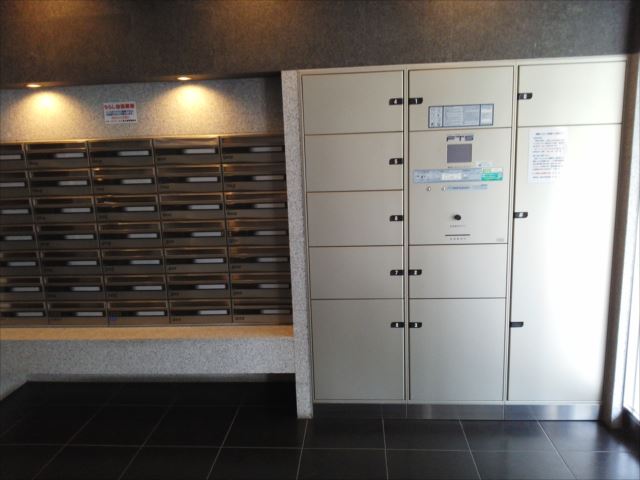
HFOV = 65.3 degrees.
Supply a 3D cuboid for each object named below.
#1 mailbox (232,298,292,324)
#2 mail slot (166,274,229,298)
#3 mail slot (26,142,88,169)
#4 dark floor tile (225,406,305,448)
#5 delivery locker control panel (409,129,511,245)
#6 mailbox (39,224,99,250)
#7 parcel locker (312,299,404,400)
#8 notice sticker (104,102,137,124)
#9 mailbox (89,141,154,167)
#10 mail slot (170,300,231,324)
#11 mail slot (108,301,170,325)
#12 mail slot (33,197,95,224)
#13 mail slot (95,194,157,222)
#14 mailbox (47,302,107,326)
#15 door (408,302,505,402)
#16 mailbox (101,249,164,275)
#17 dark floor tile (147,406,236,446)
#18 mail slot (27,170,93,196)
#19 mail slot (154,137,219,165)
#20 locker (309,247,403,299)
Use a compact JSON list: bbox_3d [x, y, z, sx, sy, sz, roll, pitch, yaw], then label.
[{"bbox_3d":[-0.301,0.386,2.868,0.357,0.146,0.220,-1,11,5],"label":"mailbox"},{"bbox_3d":[-0.667,0.239,2.941,0.363,0.150,0.280,-1,11,4],"label":"mail slot"},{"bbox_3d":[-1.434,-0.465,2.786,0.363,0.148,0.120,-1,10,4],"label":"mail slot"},{"bbox_3d":[-0.272,1.001,2.673,0.406,0.015,0.406,-1,11,4],"label":"dark floor tile"},{"bbox_3d":[0.672,-0.251,2.414,0.476,0.553,0.050,-1,10,4],"label":"delivery locker control panel"},{"bbox_3d":[-1.394,-0.029,2.873,0.357,0.146,0.220,-1,11,5],"label":"mailbox"},{"bbox_3d":[0.202,0.571,2.607,0.476,0.550,0.040,-1,11,5],"label":"parcel locker"},{"bbox_3d":[-1.066,-0.679,2.670,0.180,0.106,0.008,-1,11,4],"label":"notice sticker"},{"bbox_3d":[-1.073,-0.487,2.845,0.361,0.147,0.250,-1,11,4],"label":"mailbox"},{"bbox_3d":[-0.661,0.386,2.969,0.363,0.150,0.280,-1,11,4],"label":"mail slot"},{"bbox_3d":[-1.043,0.398,3.009,0.361,0.122,0.250,-1,11,4],"label":"mail slot"},{"bbox_3d":[-1.406,-0.186,2.915,0.363,0.150,0.280,-1,11,4],"label":"mail slot"},{"bbox_3d":[-1.044,-0.194,2.887,0.363,0.150,0.280,-1,11,4],"label":"mail slot"},{"bbox_3d":[-1.378,0.408,2.954,0.357,0.146,0.220,-1,11,5],"label":"mailbox"},{"bbox_3d":[0.703,0.565,2.575,0.477,0.555,0.030,-1,10,5],"label":"door"},{"bbox_3d":[-1.034,0.100,2.942,0.363,0.150,0.280,-1,11,4],"label":"mailbox"},{"bbox_3d":[-0.665,0.993,2.664,0.399,0.010,0.401,-1,10,4],"label":"dark floor tile"},{"bbox_3d":[-1.404,-0.320,2.818,0.357,0.146,0.220,-1,11,5],"label":"mail slot"},{"bbox_3d":[-0.693,-0.496,2.804,0.363,0.150,0.280,-1,11,4],"label":"mail slot"},{"bbox_3d":[0.205,0.130,2.765,0.479,0.281,0.445,-1,11,4],"label":"locker"}]

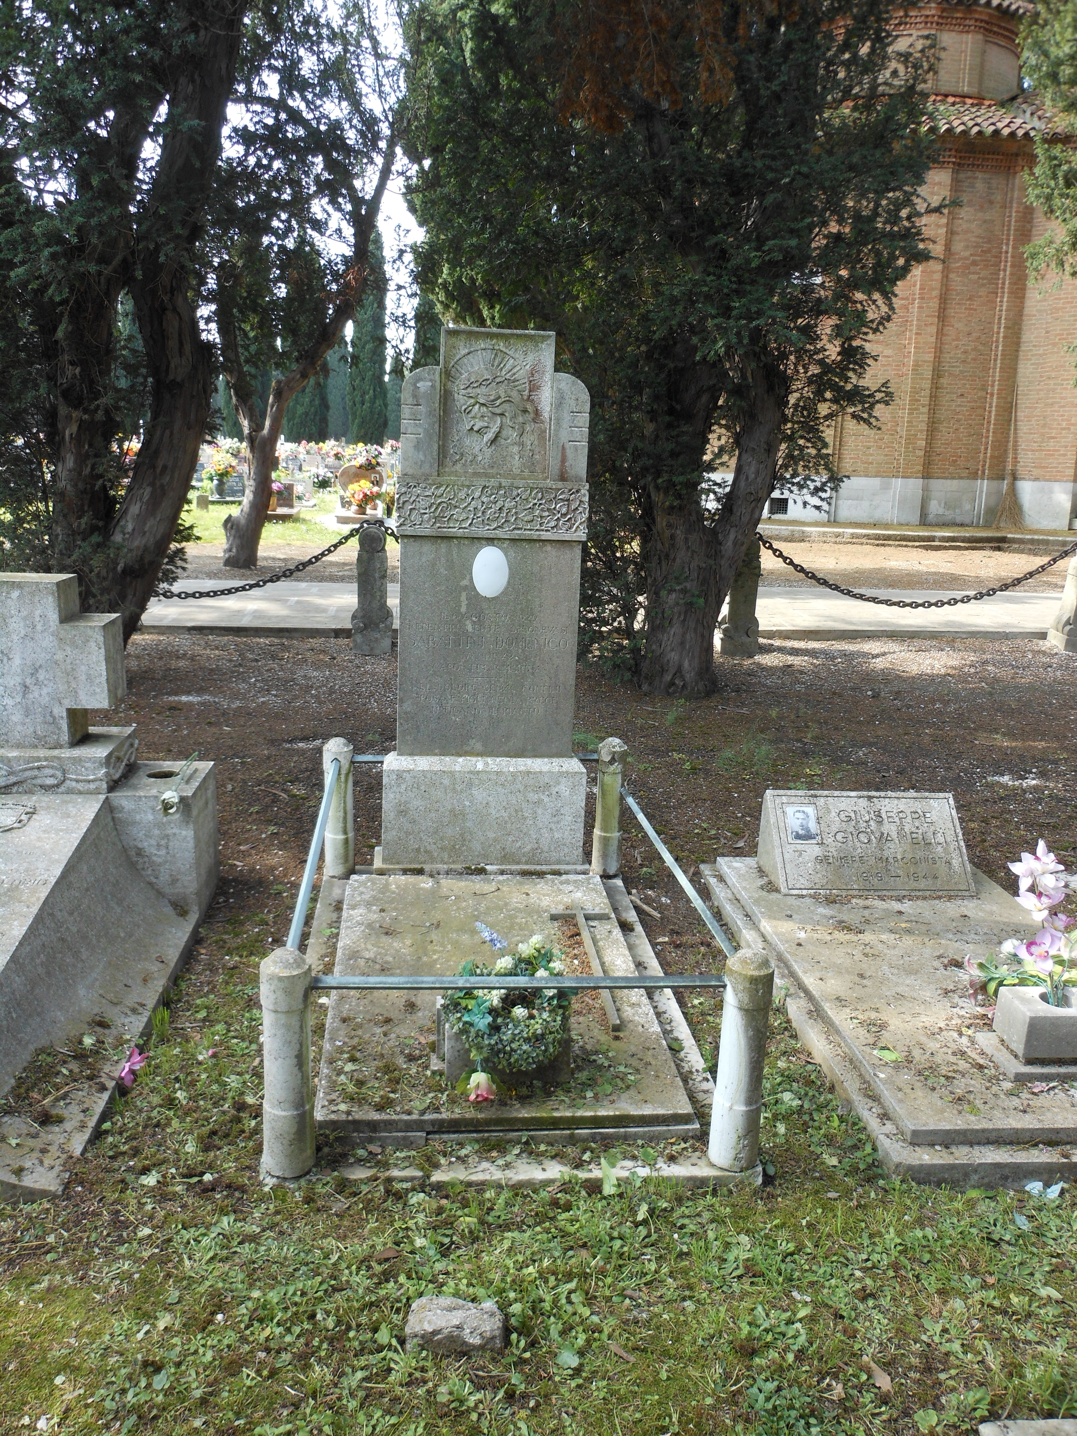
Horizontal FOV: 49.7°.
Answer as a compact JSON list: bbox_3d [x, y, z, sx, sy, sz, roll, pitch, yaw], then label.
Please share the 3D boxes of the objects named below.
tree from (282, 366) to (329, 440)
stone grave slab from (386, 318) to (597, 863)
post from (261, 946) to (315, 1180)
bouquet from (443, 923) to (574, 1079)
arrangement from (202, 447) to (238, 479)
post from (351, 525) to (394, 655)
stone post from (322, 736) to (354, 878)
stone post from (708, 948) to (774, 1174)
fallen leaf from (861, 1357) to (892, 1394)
[{"bbox_3d":[-9.428,-15.153,47.046,2.200,10.300,2.200,1,14,-6],"label":"tree"},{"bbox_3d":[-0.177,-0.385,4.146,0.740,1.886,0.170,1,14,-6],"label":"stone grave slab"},{"bbox_3d":[-0.542,0.739,2.527,0.112,0.530,0.112,1,14,-6],"label":"post"},{"bbox_3d":[-0.079,0.707,2.889,0.320,0.345,0.270,1,14,-6],"label":"bouquet"},{"bbox_3d":[-5.903,-4.718,21.520,0.640,0.600,0.550,1,14,-6],"label":"arrangement"},{"bbox_3d":[-1.230,-0.965,8.704,0.300,0.910,0.320,-1,14,-13],"label":"post"},{"bbox_3d":[-0.722,0.318,4.241,0.110,0.524,0.110,1,14,-6],"label":"stone post"},{"bbox_3d":[0.460,0.758,2.610,0.112,0.530,0.112,1,14,-6],"label":"stone post"},{"bbox_3d":[0.619,1.181,2.081,0.040,0.020,0.092,-3,14,-19],"label":"fallen leaf"}]

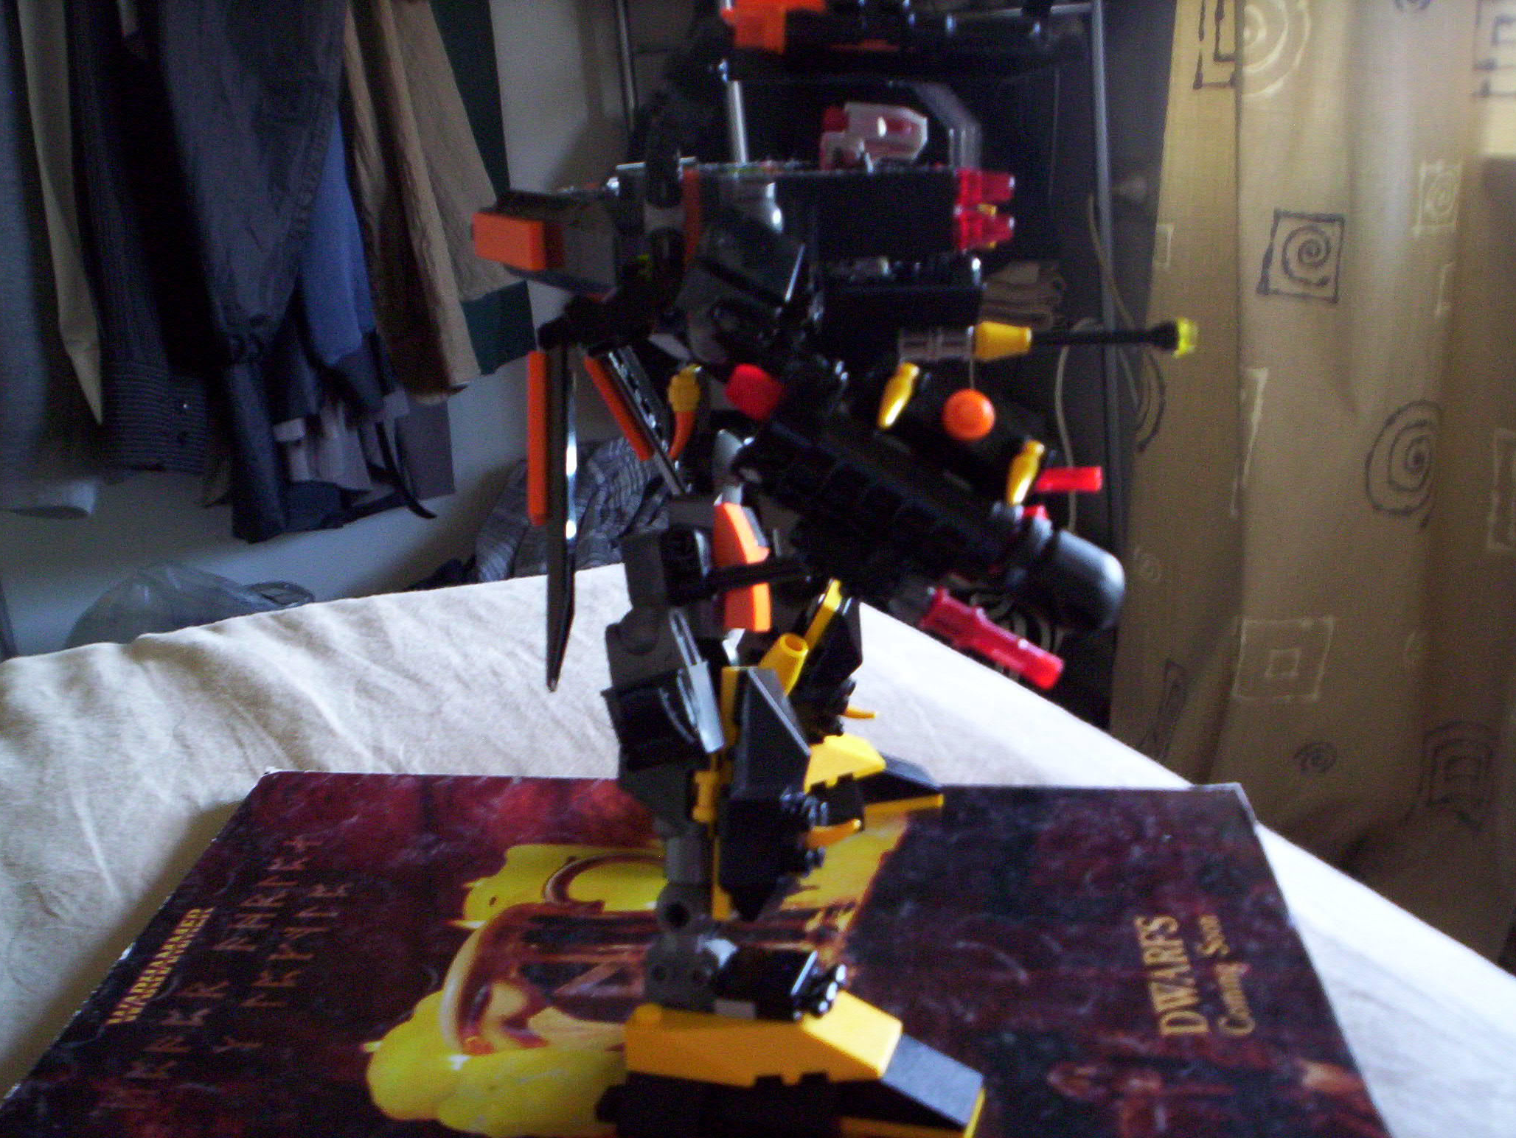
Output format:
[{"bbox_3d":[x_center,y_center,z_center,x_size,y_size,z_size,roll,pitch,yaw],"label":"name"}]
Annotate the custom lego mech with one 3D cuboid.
[{"bbox_3d":[0.013,-0.020,0.354,0.155,0.212,0.190,-1,17,0],"label":"custom lego mech"}]

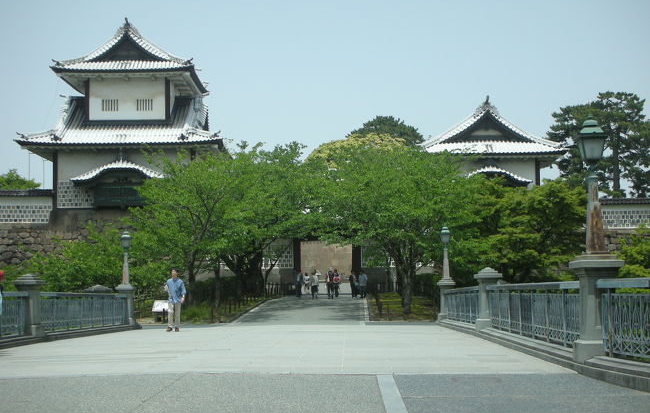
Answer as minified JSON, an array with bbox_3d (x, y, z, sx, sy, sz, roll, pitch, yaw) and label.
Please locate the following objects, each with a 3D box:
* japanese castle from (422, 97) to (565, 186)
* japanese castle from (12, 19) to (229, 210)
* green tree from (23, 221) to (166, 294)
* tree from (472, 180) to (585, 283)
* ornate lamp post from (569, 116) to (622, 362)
[{"bbox_3d":[12.324,-3.364,86.165,10.300,8.300,12.400,-1,-4,3],"label":"japanese castle"},{"bbox_3d":[-13.605,-5.855,82.329,13.800,13.400,14.000,0,-4,-1],"label":"japanese castle"},{"bbox_3d":[-8.418,1.944,42.000,5.200,3.000,4.200,0,-4,0],"label":"green tree"},{"bbox_3d":[8.531,1.216,48.000,4.800,4.900,4.500,0,-4,0],"label":"tree"},{"bbox_3d":[3.154,0.368,13.350,0.540,2.840,0.540,-1,-4,1],"label":"ornate lamp post"}]

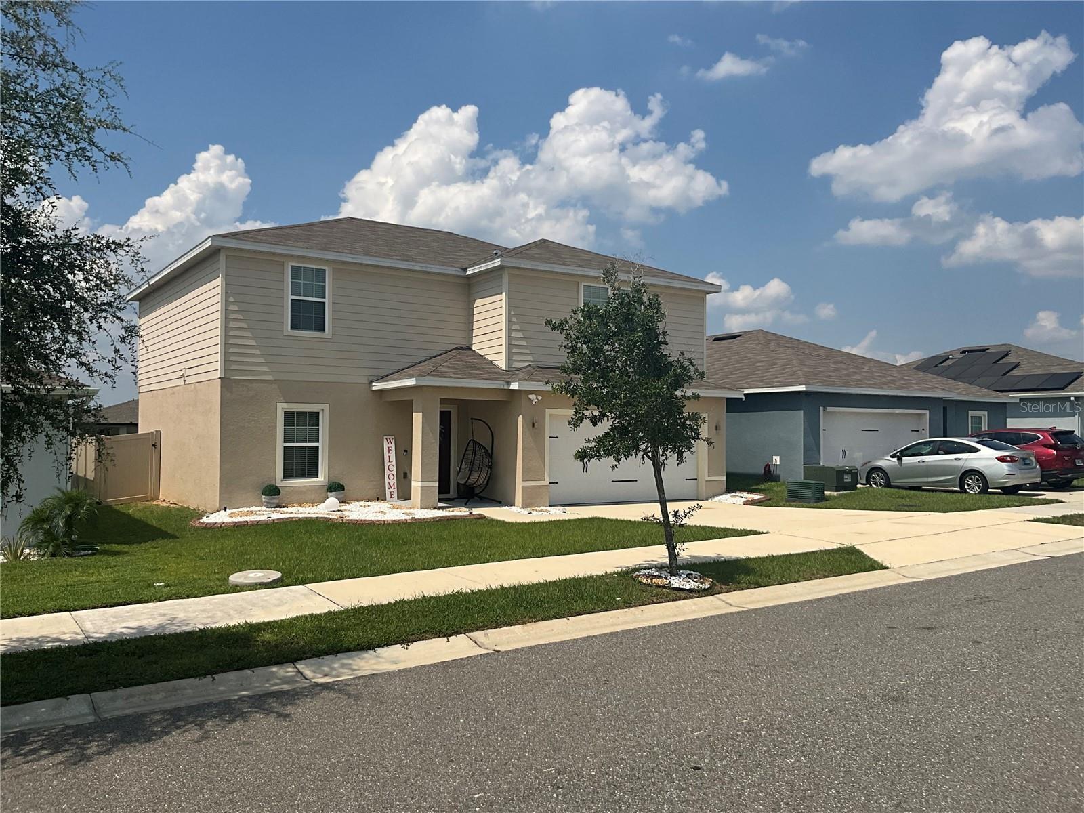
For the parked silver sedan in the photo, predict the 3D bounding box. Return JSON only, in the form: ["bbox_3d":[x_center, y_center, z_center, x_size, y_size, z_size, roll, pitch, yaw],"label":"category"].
[{"bbox_3d":[10.682,1.557,24.146,1.800,1.460,4.670,2,-2,-33],"label":"parked silver sedan"}]

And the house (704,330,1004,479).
[{"bbox_3d":[7.508,-0.171,35.810,12.300,5.370,17.700,2,-2,-33],"label":"house"}]

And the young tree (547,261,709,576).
[{"bbox_3d":[1.160,0.166,12.250,2.100,4.200,2.100,0,-2,0],"label":"young tree"}]

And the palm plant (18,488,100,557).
[{"bbox_3d":[-7.349,1.763,13.800,1.250,1.050,1.250,2,-2,-33],"label":"palm plant"}]

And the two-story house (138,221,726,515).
[{"bbox_3d":[-3.581,-1.491,25.826,13.150,7.910,12.750,2,-2,-33],"label":"two-story house"}]

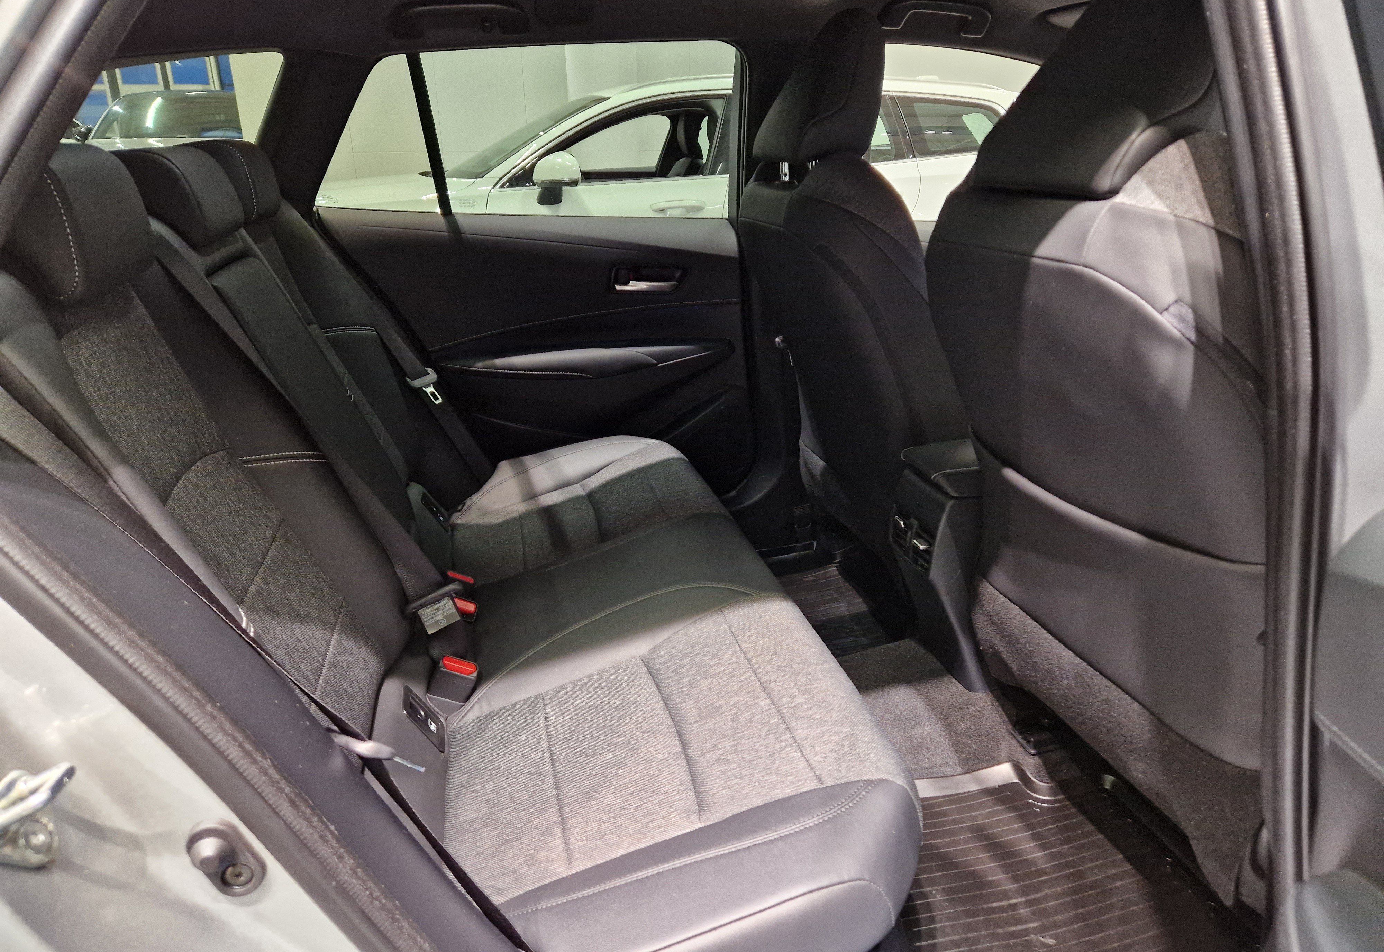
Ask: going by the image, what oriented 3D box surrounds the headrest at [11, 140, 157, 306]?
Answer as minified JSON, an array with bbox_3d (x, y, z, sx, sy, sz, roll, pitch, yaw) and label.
[{"bbox_3d":[-0.568,-0.214,0.791,0.120,0.150,0.250,-15,23,-8],"label":"headrest"}]

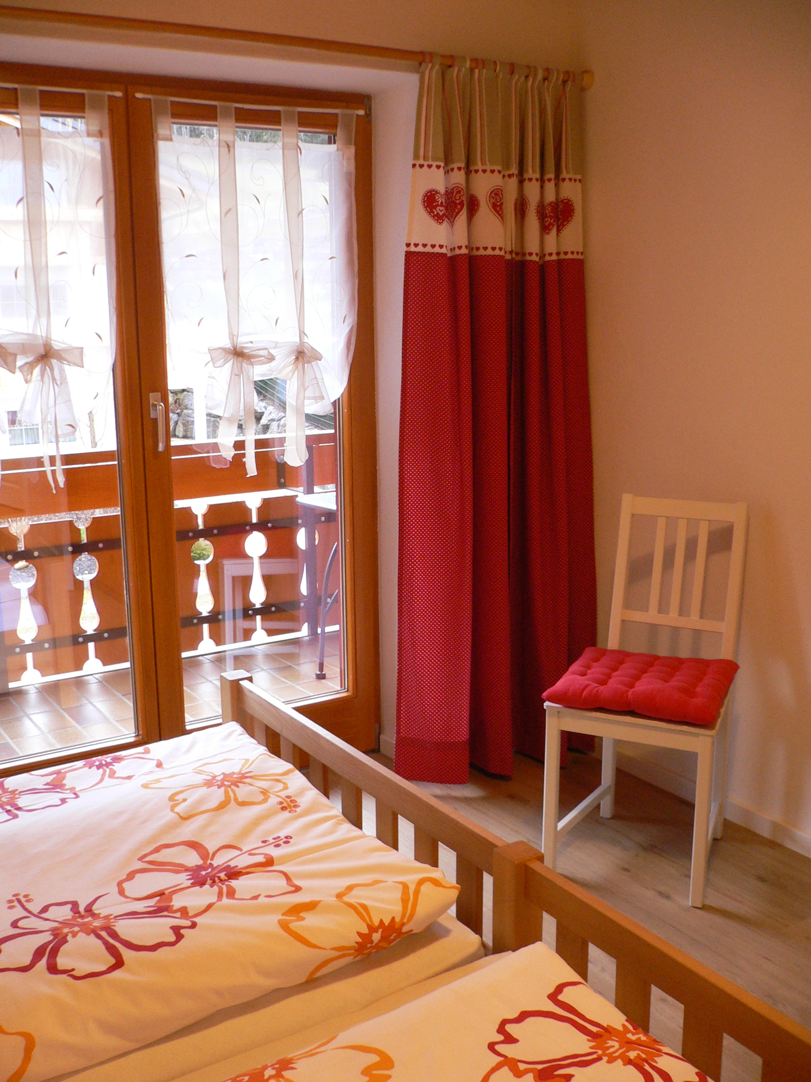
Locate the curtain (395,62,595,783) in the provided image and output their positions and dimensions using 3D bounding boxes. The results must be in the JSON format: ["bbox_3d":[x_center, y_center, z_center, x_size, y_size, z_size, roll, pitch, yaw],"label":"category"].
[{"bbox_3d":[0.284,-0.281,3.096,0.603,1.986,0.203,-8,14,-31],"label":"curtain"}]

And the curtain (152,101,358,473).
[{"bbox_3d":[-0.376,-0.666,2.977,0.573,0.973,0.064,-8,14,-31],"label":"curtain"}]

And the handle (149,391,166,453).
[{"bbox_3d":[-0.650,-0.310,2.868,0.028,0.152,0.053,-8,14,-31],"label":"handle"}]

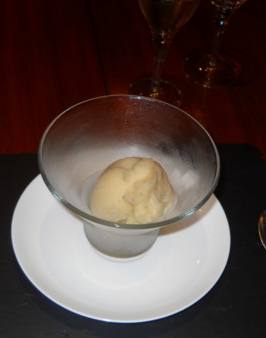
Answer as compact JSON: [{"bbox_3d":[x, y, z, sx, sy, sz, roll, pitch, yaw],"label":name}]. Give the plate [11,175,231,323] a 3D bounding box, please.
[{"bbox_3d":[-0.010,0.055,0.478,0.190,0.021,0.190,2,48,-3],"label":"plate"}]

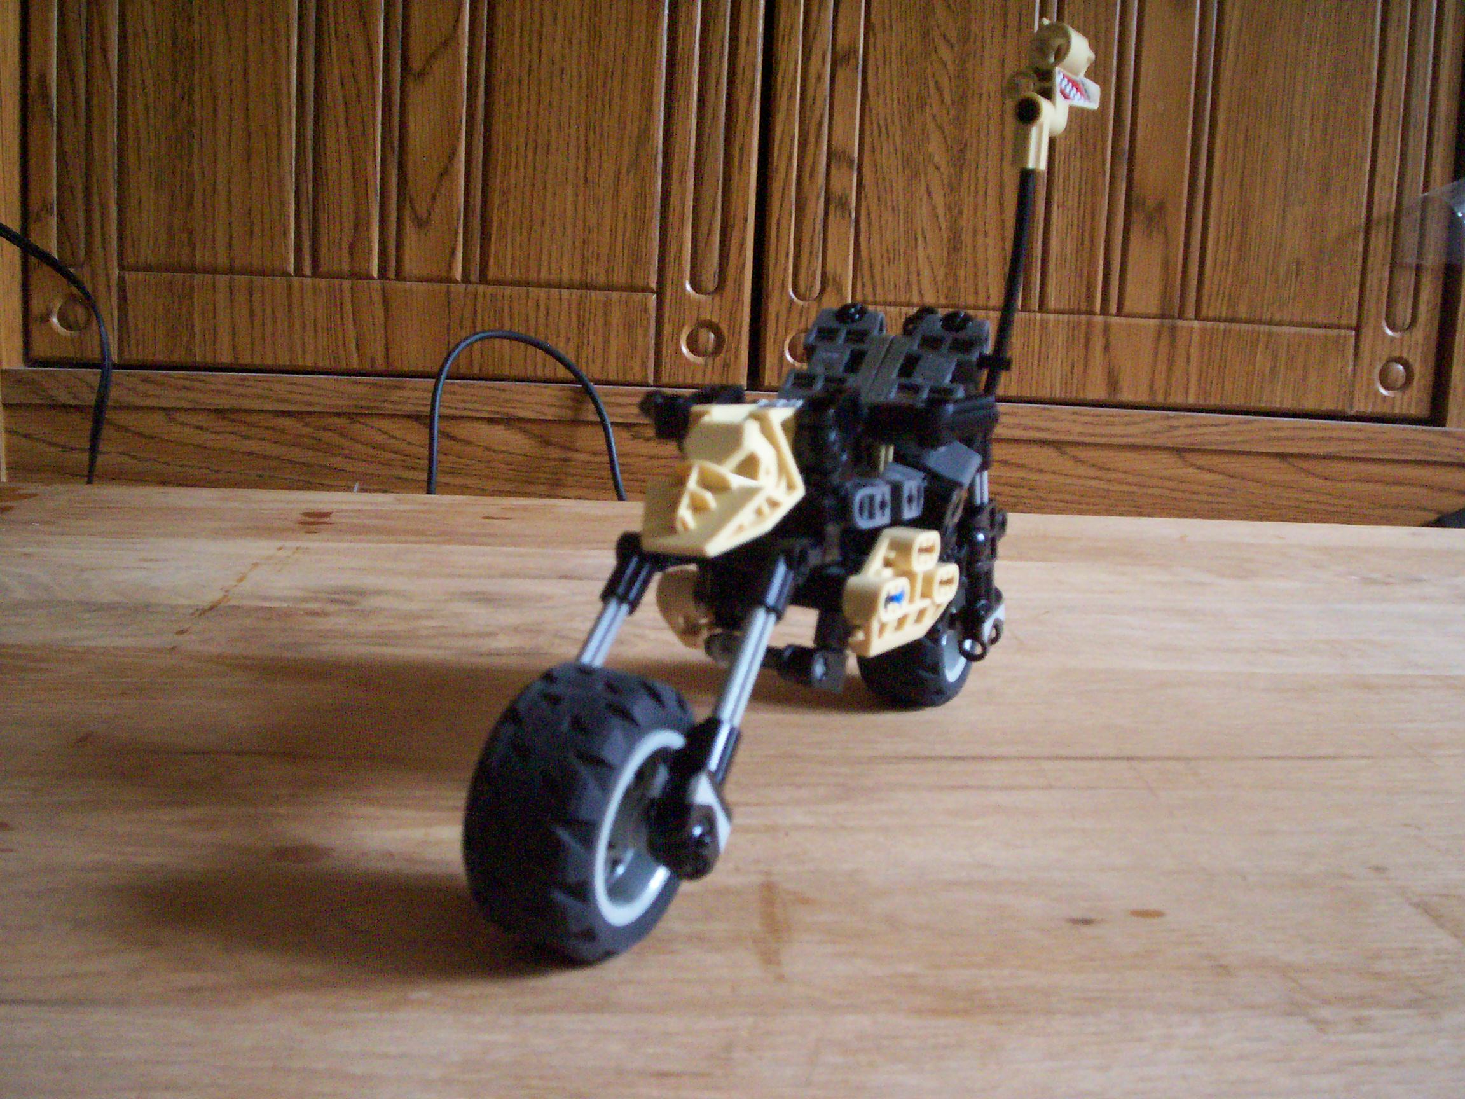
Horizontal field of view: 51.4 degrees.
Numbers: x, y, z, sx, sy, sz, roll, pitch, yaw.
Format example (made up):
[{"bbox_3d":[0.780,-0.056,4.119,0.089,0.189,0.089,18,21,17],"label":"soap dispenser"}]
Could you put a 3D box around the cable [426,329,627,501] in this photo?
[{"bbox_3d":[-0.132,-0.086,0.970,0.119,0.103,0.045,2,11,-3],"label":"cable"}]

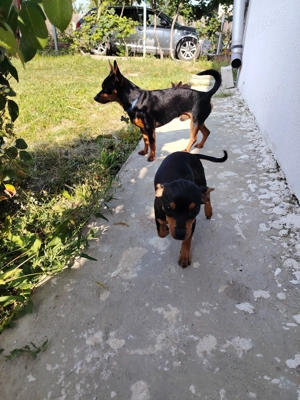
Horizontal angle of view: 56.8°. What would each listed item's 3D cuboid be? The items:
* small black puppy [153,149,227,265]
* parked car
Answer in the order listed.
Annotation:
[{"bbox_3d":[0.120,0.012,0.874,0.200,0.250,0.335,9,31,12],"label":"small black puppy"},{"bbox_3d":[-0.026,-5.800,9.706,4.780,1.610,1.880,9,31,12],"label":"parked car"}]

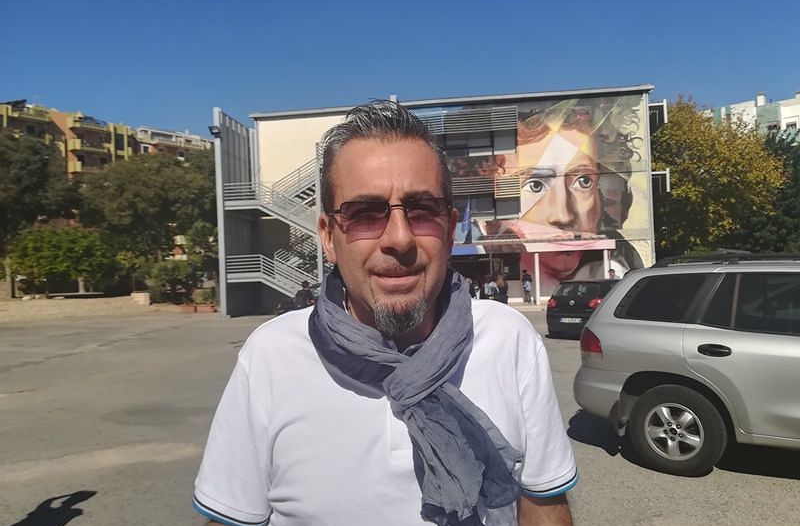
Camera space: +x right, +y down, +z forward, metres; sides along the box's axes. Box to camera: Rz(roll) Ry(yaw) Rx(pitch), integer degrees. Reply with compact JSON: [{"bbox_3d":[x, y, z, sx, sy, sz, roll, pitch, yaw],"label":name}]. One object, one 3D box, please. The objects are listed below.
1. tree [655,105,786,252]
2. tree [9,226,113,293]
[{"bbox_3d":[20.078,-3.778,38.000,8.800,11.600,8.600,-3,-2,28],"label":"tree"},{"bbox_3d":[-24.012,0.195,42.500,6.500,4.700,6.000,-1,-2,-29],"label":"tree"}]

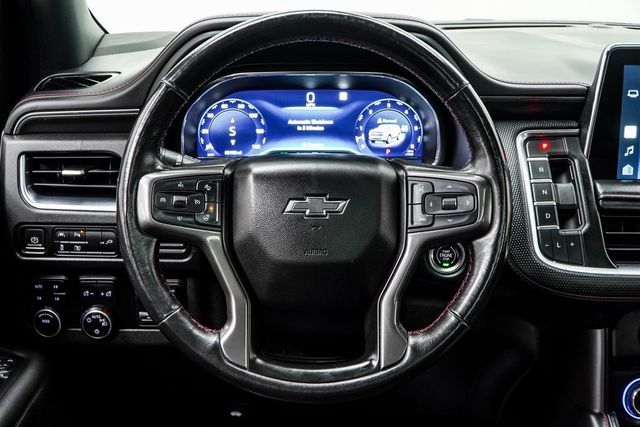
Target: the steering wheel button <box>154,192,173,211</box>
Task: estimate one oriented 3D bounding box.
[{"bbox_3d":[-0.156,-0.012,0.745,0.018,0.018,0.009,0,0,0],"label":"steering wheel button"}]

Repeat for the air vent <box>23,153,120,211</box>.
[{"bbox_3d":[-0.296,-0.038,0.895,0.123,0.070,0.040,0,0,-2],"label":"air vent"}]

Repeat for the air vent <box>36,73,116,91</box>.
[{"bbox_3d":[-0.322,-0.175,0.990,0.114,0.020,0.060,0,29,0],"label":"air vent"}]

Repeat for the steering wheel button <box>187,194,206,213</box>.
[{"bbox_3d":[-0.123,-0.011,0.745,0.019,0.019,0.009,0,0,0],"label":"steering wheel button"}]

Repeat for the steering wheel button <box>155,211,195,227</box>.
[{"bbox_3d":[-0.144,0.005,0.746,0.042,0.016,0.009,0,0,0],"label":"steering wheel button"}]

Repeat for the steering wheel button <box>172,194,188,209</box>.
[{"bbox_3d":[-0.139,-0.012,0.743,0.015,0.013,0.010,0,0,0],"label":"steering wheel button"}]

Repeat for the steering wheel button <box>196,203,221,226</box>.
[{"bbox_3d":[-0.110,0.001,0.738,0.024,0.024,0.008,0,0,0],"label":"steering wheel button"}]

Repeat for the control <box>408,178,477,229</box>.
[{"bbox_3d":[0.123,-0.009,0.746,0.068,0.051,0.014,0,0,0],"label":"control"}]

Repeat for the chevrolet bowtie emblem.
[{"bbox_3d":[-0.004,-0.007,0.732,0.066,0.024,0.005,0,0,0],"label":"chevrolet bowtie emblem"}]

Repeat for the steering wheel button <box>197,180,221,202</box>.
[{"bbox_3d":[-0.110,-0.022,0.738,0.024,0.022,0.008,0,0,0],"label":"steering wheel button"}]

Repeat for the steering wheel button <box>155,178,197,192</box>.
[{"bbox_3d":[-0.142,-0.028,0.738,0.042,0.014,0.008,0,0,0],"label":"steering wheel button"}]

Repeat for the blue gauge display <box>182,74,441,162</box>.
[{"bbox_3d":[-0.011,-0.120,0.960,0.332,0.122,0.040,0,2,0],"label":"blue gauge display"}]

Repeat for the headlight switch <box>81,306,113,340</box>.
[{"bbox_3d":[-0.263,0.130,0.880,0.037,0.037,0.022,0,3,-3],"label":"headlight switch"}]

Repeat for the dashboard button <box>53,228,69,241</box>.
[{"bbox_3d":[-0.307,0.025,0.885,0.019,0.015,0.010,0,2,-2],"label":"dashboard button"}]

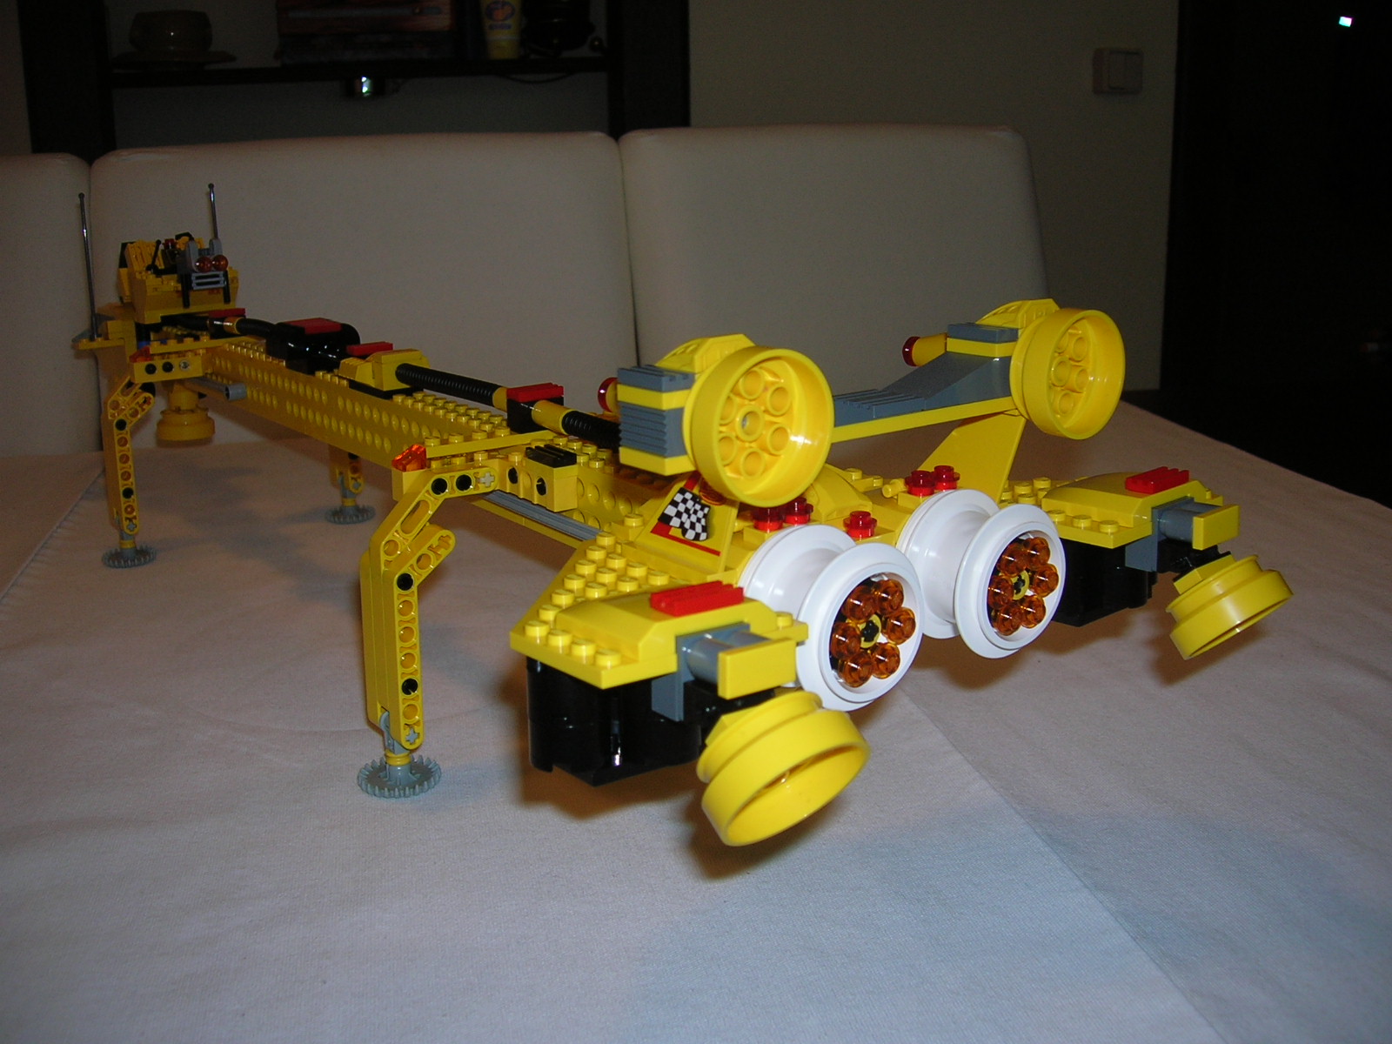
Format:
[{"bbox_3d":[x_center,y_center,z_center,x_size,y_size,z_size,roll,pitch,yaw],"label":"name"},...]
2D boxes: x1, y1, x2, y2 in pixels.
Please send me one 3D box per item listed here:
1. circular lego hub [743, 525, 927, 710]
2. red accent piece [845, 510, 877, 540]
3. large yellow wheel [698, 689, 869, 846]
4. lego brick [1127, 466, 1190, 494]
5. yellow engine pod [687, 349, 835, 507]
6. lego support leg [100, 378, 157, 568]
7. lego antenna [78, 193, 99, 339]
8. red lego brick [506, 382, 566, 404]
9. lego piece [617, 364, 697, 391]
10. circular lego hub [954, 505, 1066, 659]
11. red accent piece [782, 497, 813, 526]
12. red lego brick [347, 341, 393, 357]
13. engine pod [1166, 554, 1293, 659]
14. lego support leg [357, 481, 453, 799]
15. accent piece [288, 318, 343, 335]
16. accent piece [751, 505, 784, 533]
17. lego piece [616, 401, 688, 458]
[{"bbox_3d":[0.029,0.020,0.293,0.037,0.037,0.025,-12,17,-36],"label":"circular lego hub"},{"bbox_3d":[0.039,0.001,0.322,0.008,0.005,0.008,-2,14,0],"label":"red accent piece"},{"bbox_3d":[0.014,0.042,0.241,0.030,0.030,0.015,-12,55,-35],"label":"large yellow wheel"},{"bbox_3d":[0.119,-0.011,0.352,0.016,0.003,0.008,-15,19,-35],"label":"lego brick"},{"bbox_3d":[0.011,-0.019,0.264,0.030,0.030,0.013,-11,17,-35],"label":"yellow engine pod"},{"bbox_3d":[-0.273,-0.024,0.653,0.032,0.088,0.026,-12,19,-35],"label":"lego support leg"},{"bbox_3d":[-0.317,-0.132,0.712,0.006,0.076,0.006,-10,18,-36],"label":"lego antenna"},{"bbox_3d":[-0.051,-0.041,0.433,0.016,0.003,0.008,-12,17,-36],"label":"red lego brick"},{"bbox_3d":[-0.008,-0.028,0.273,0.008,0.003,0.016,-12,17,-36],"label":"lego piece"},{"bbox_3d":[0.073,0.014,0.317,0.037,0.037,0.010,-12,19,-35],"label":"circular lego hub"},{"bbox_3d":[0.023,-0.002,0.313,0.008,0.005,0.008,-2,14,0],"label":"red accent piece"},{"bbox_3d":[-0.127,-0.067,0.533,0.016,0.003,0.008,-12,17,-36],"label":"red lego brick"},{"bbox_3d":[0.125,0.019,0.324,0.030,0.030,0.014,-14,64,-39],"label":"engine pod"},{"bbox_3d":[-0.089,0.033,0.410,0.030,0.095,0.025,-10,18,-36],"label":"lego support leg"},{"bbox_3d":[-0.162,-0.083,0.580,0.016,0.003,0.024,-13,19,-35],"label":"accent piece"},{"bbox_3d":[0.016,-0.001,0.302,0.008,0.005,0.008,-1,16,0],"label":"accent piece"},{"bbox_3d":[-0.008,-0.019,0.272,0.008,0.010,0.016,-11,17,-35],"label":"lego piece"}]

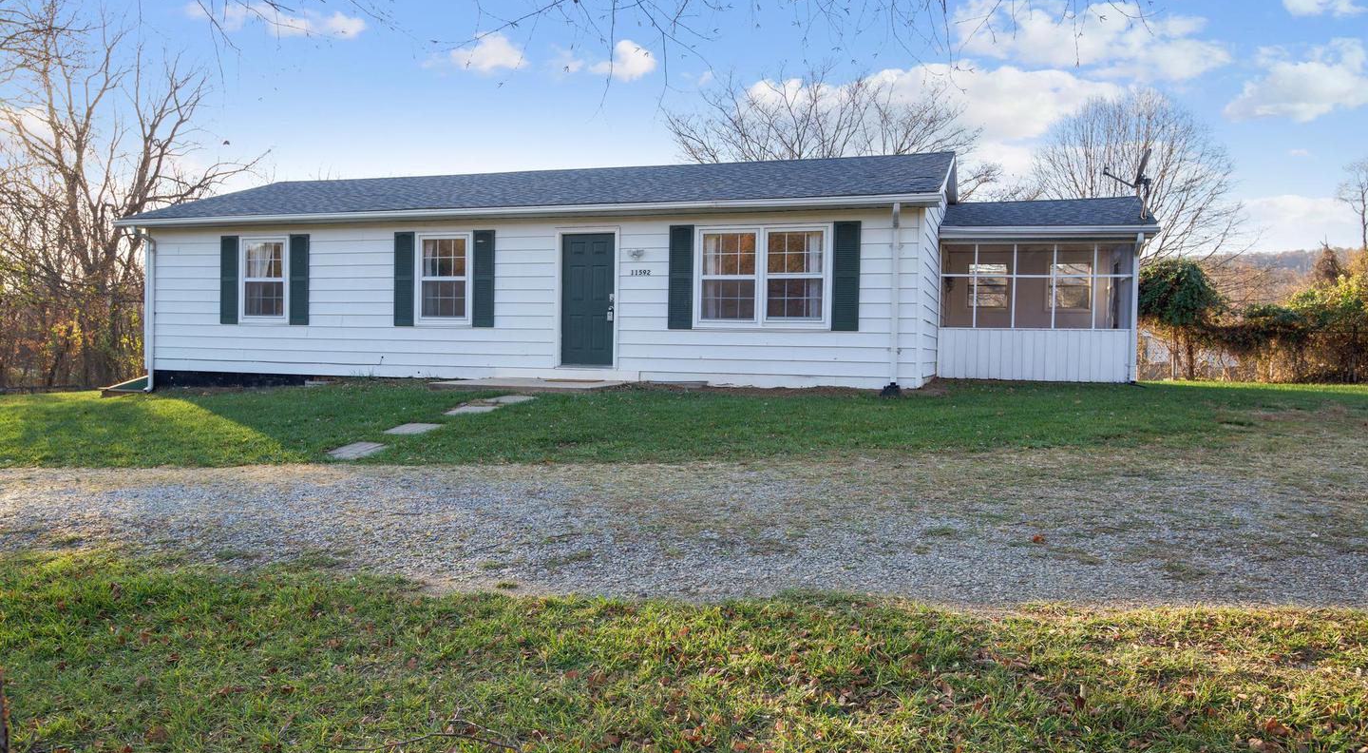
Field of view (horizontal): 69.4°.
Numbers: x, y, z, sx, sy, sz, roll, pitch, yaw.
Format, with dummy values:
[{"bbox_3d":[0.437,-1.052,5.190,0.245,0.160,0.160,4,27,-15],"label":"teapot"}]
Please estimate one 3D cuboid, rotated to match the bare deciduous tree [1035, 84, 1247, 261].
[{"bbox_3d":[15.837,-4.620,33.897,7.600,10.500,7.400,2,2,18],"label":"bare deciduous tree"}]

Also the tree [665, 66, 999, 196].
[{"bbox_3d":[4.186,-4.111,27.411,9.000,8.980,8.500,2,2,18],"label":"tree"}]

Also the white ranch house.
[{"bbox_3d":[-0.612,-1.796,18.510,17.000,4.220,8.100,2,2,18],"label":"white ranch house"}]

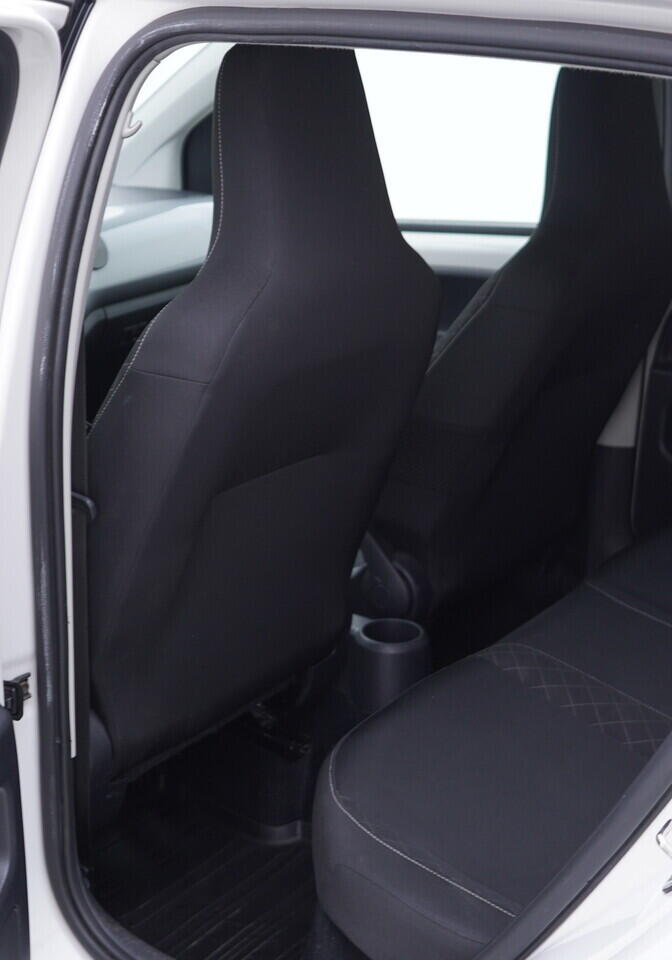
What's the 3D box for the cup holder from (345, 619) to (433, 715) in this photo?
[{"bbox_3d":[0.074,0.261,1.930,0.108,0.135,0.108,0,18,0],"label":"cup holder"}]

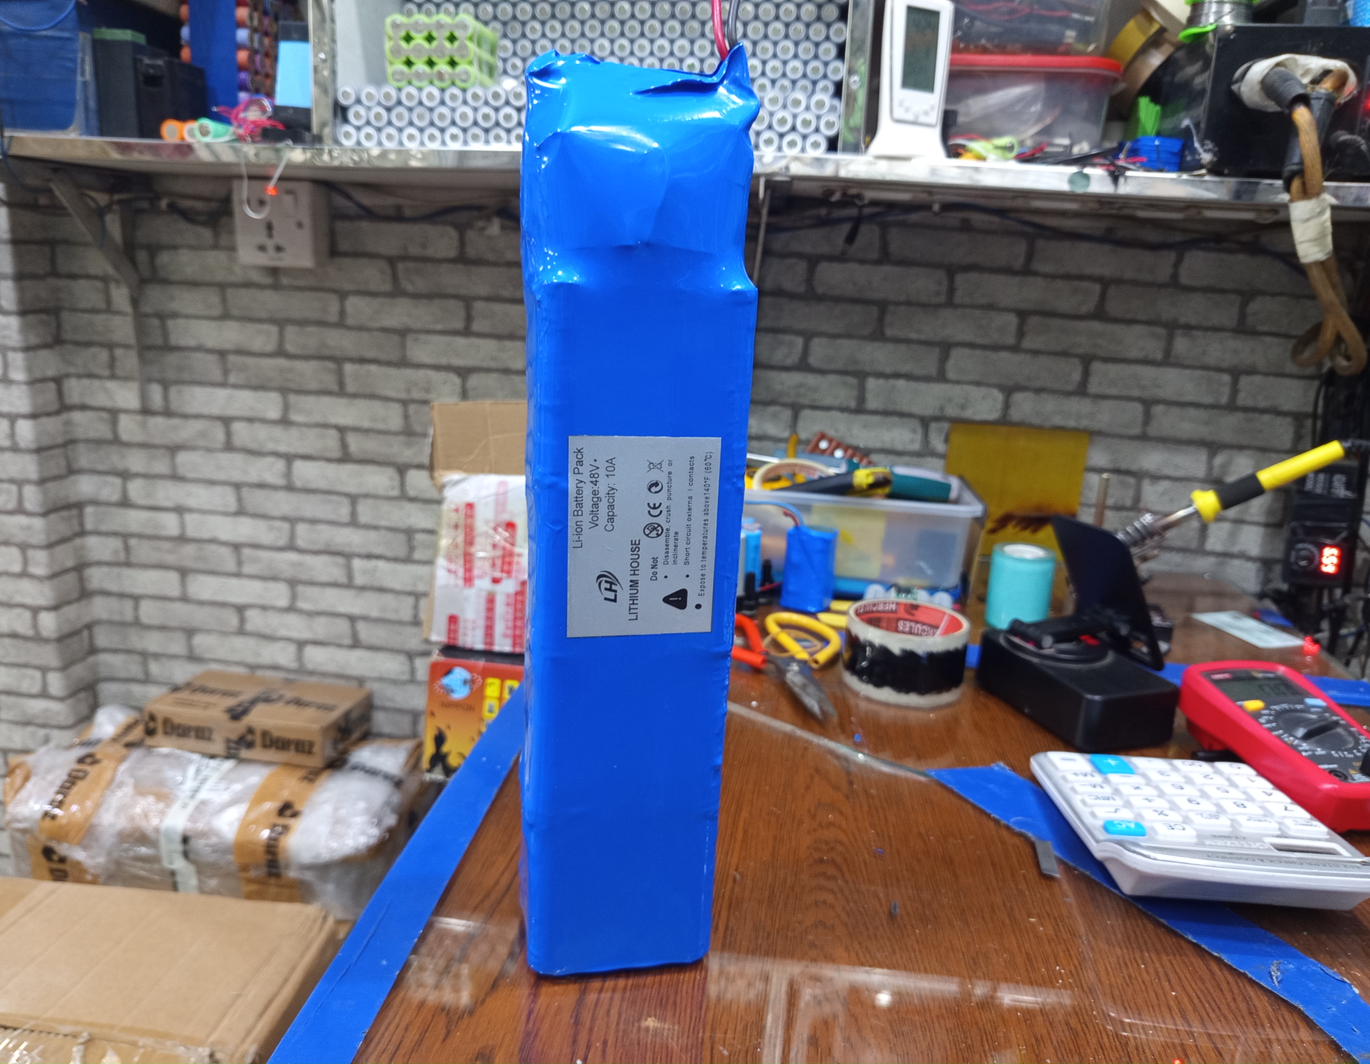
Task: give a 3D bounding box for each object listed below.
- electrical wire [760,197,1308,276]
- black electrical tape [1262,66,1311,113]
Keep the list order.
[{"bbox_3d":[0.323,-0.282,0.930,0.504,0.052,0.030,6,15,8],"label":"electrical wire"},{"bbox_3d":[0.425,-0.312,0.695,0.019,0.037,0.019,-24,-28,0],"label":"black electrical tape"}]

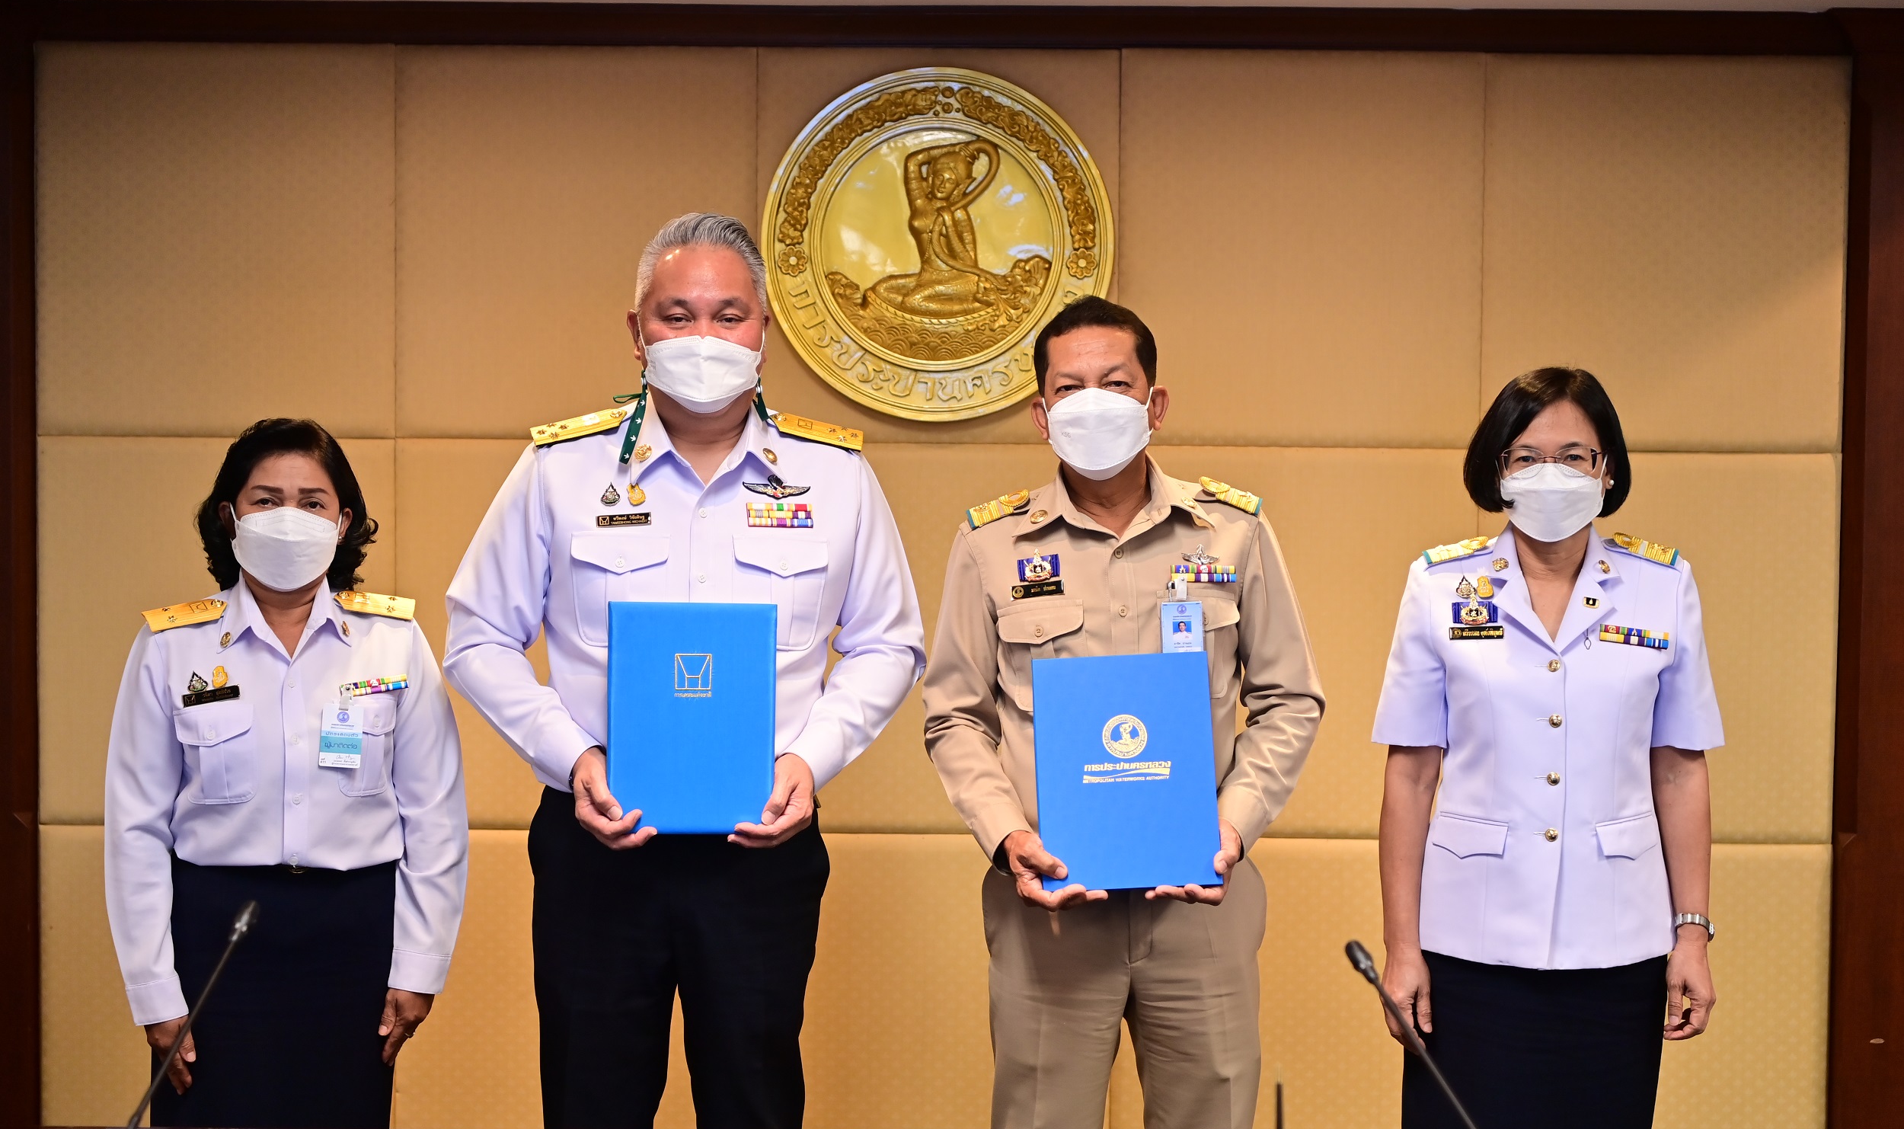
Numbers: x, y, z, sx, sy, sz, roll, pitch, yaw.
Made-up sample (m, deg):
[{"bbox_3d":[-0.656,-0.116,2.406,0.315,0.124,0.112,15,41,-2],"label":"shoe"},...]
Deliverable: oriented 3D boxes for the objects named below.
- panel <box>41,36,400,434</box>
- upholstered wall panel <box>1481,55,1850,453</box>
[{"bbox_3d":[-1.226,-0.539,4.441,0.602,0.654,0.060,1,3,1],"label":"panel"},{"bbox_3d":[1.149,-0.501,4.280,0.586,0.637,0.050,1,3,1],"label":"upholstered wall panel"}]

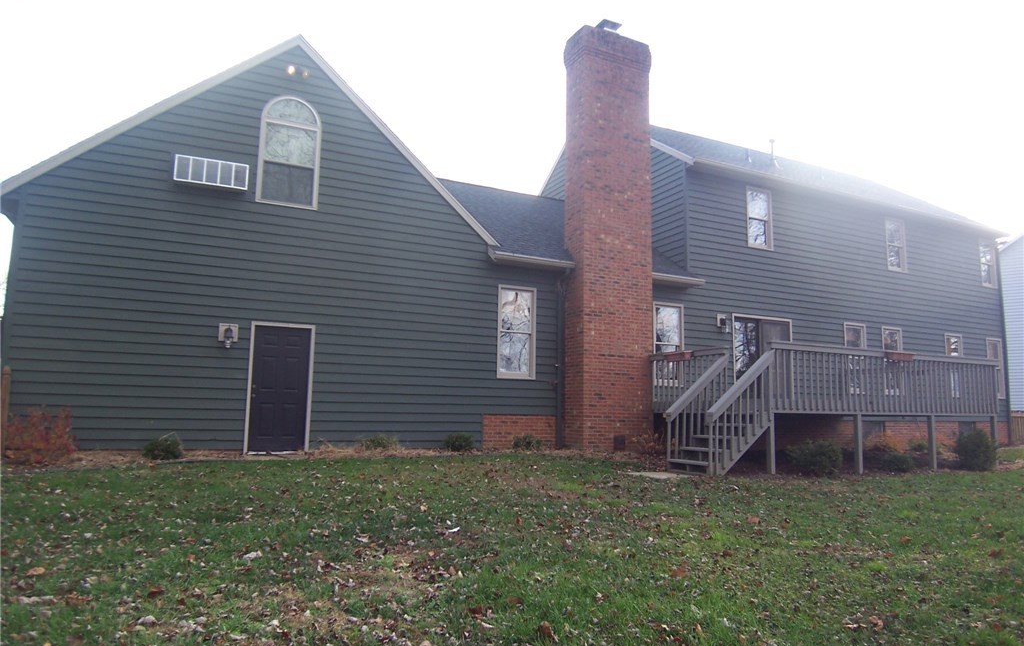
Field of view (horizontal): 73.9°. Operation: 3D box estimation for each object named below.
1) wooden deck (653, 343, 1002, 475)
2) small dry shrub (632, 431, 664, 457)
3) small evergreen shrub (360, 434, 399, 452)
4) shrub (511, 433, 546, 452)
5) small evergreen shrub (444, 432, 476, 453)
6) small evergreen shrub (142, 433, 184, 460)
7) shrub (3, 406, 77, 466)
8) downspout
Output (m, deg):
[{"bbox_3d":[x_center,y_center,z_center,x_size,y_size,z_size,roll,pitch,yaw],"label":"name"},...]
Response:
[{"bbox_3d":[5.591,1.740,13.592,7.780,2.140,3.800,5,-8,-26],"label":"wooden deck"},{"bbox_3d":[2.614,2.307,13.031,0.600,0.453,0.550,1,-7,0],"label":"small dry shrub"},{"bbox_3d":[-2.228,2.024,11.437,0.580,0.329,0.500,5,-8,-26],"label":"small evergreen shrub"},{"bbox_3d":[0.307,2.224,12.677,0.580,0.327,0.500,5,-8,-26],"label":"shrub"},{"bbox_3d":[-0.931,2.111,12.073,0.500,0.368,0.450,5,-8,-26],"label":"small evergreen shrub"},{"bbox_3d":[-5.082,1.784,9.897,0.520,0.321,0.480,5,-8,-26],"label":"small evergreen shrub"},{"bbox_3d":[-6.353,1.476,9.154,0.900,0.725,0.800,5,-8,-26],"label":"shrub"},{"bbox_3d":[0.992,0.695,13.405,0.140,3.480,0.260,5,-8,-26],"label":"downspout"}]

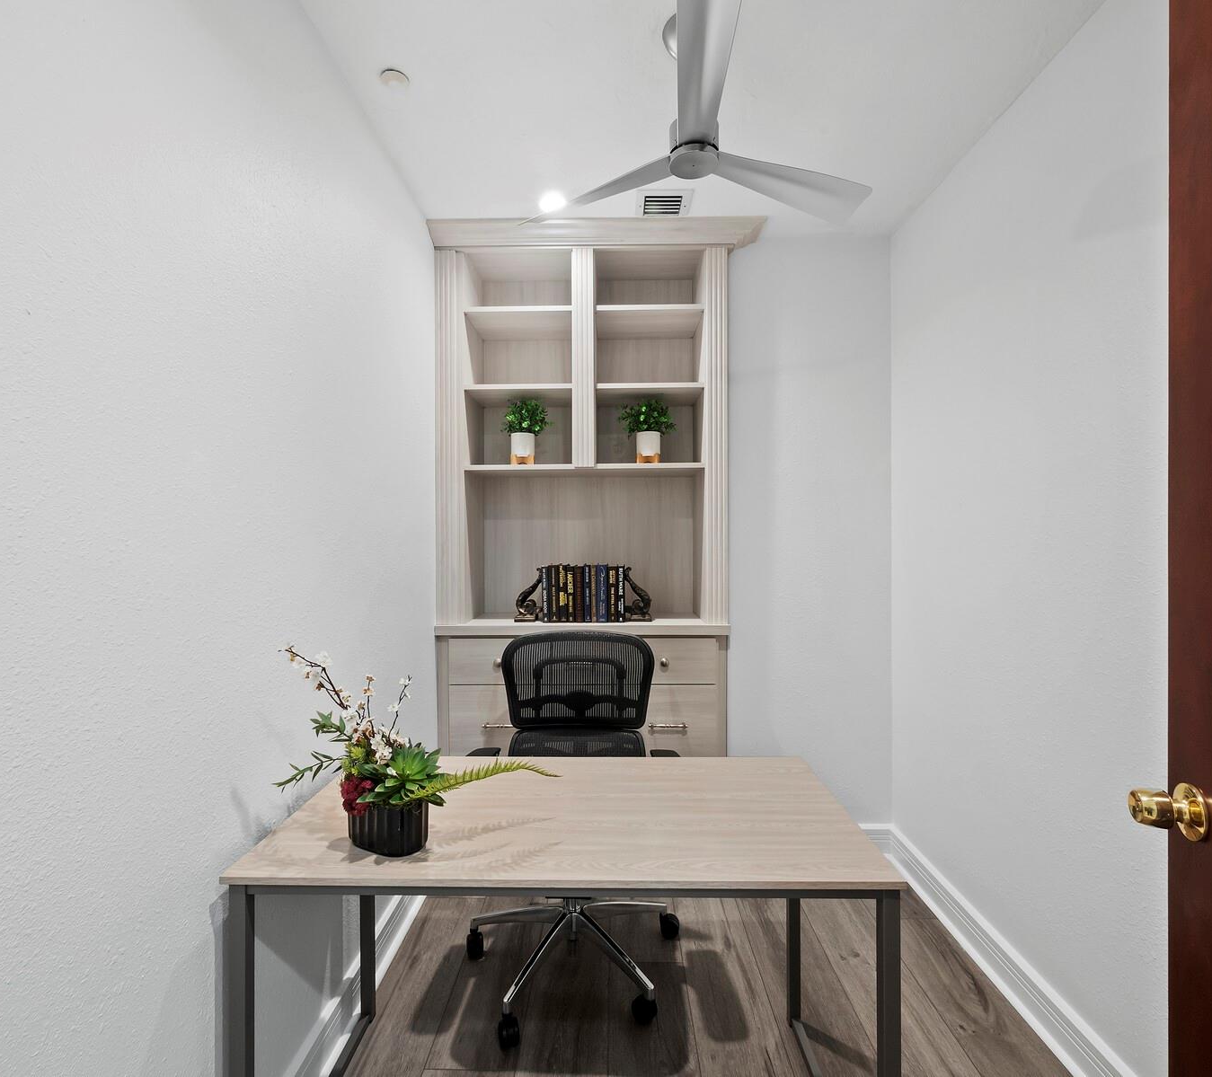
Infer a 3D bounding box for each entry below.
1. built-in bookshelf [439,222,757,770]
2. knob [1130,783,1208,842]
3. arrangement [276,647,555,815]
[{"bbox_3d":[-0.040,0.031,2.550,1.340,2.630,0.450,0,0,0],"label":"built-in bookshelf"},{"bbox_3d":[0.753,0.365,0.780,0.066,0.075,0.075,0,0,18],"label":"knob"},{"bbox_3d":[-0.388,0.388,1.190,0.570,0.335,0.300,0,0,0],"label":"arrangement"}]

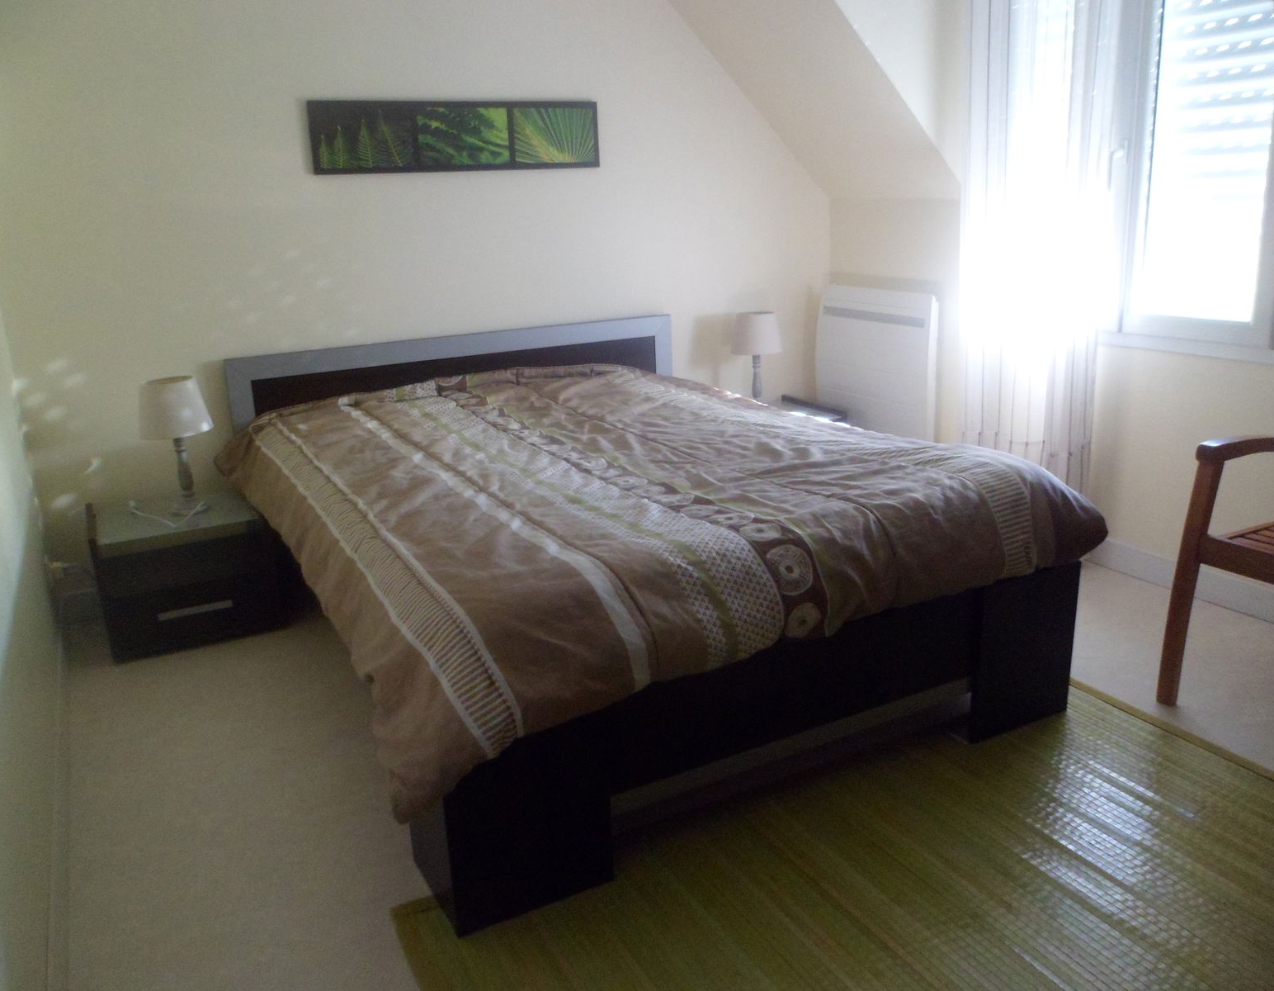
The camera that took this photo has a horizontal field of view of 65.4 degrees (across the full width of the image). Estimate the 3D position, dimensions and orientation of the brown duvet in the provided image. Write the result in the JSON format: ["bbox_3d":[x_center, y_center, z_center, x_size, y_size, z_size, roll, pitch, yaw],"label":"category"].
[{"bbox_3d":[-0.098,-0.017,2.683,1.713,0.358,1.944,-11,19,-26],"label":"brown duvet"}]

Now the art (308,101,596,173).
[{"bbox_3d":[-0.582,-1.204,3.329,0.996,0.218,0.025,-11,19,-26],"label":"art"}]

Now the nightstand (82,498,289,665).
[{"bbox_3d":[-1.355,0.203,2.978,0.450,0.361,0.425,-11,19,-26],"label":"nightstand"}]

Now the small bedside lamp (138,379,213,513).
[{"bbox_3d":[-1.331,-0.142,2.889,0.198,0.388,0.198,-11,19,-26],"label":"small bedside lamp"}]

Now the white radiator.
[{"bbox_3d":[0.947,-0.495,3.960,0.103,0.632,0.620,-11,19,-26],"label":"white radiator"}]

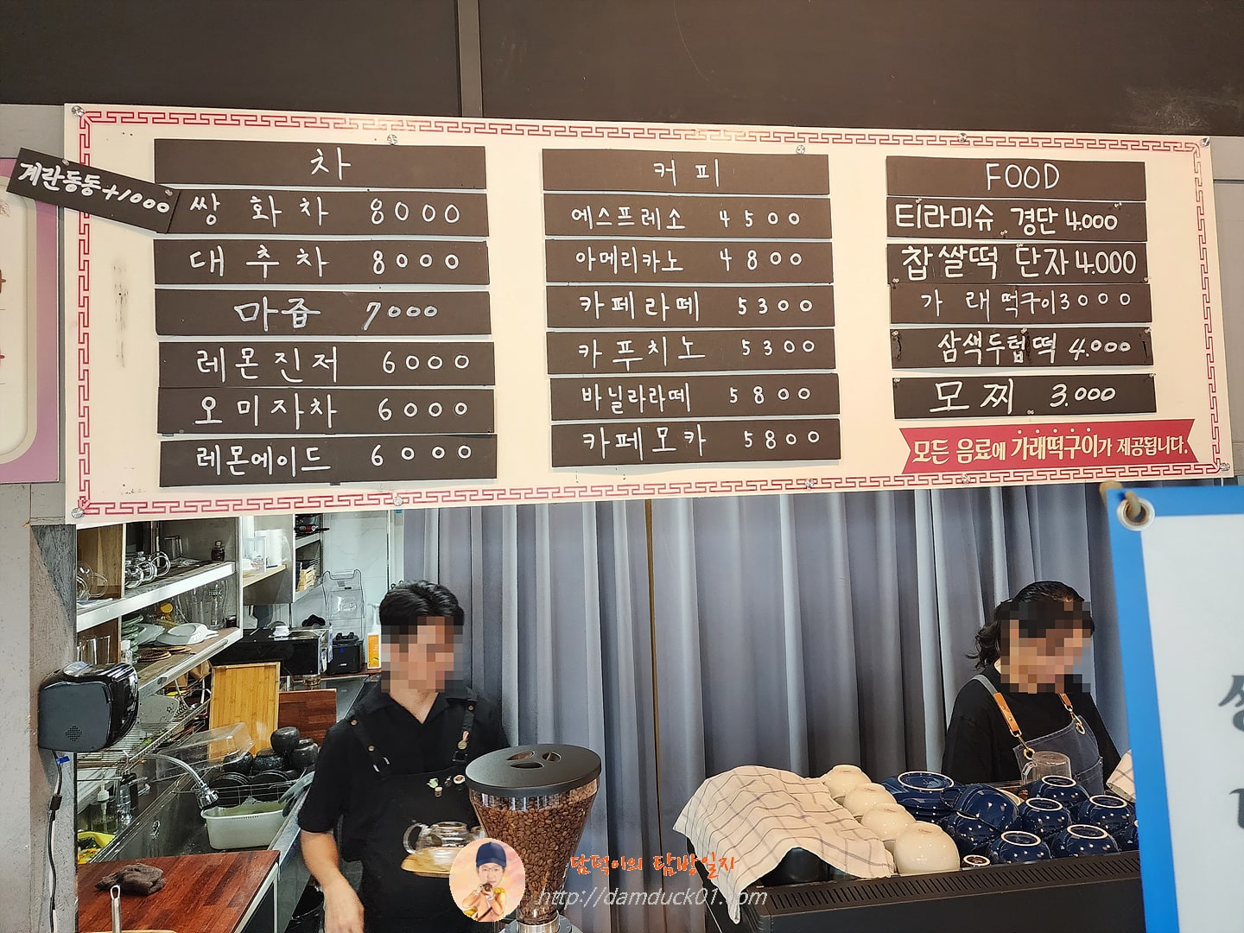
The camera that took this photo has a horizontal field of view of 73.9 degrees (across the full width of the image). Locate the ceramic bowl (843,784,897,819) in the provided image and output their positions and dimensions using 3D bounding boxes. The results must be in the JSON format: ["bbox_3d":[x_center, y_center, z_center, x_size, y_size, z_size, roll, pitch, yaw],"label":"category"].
[{"bbox_3d":[0.434,0.592,1.441,0.095,0.065,0.095,0,0,0],"label":"ceramic bowl"}]

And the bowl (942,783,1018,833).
[{"bbox_3d":[0.597,0.557,1.375,0.118,0.061,0.094,23,-12,0],"label":"bowl"}]

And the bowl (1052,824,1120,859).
[{"bbox_3d":[0.727,0.600,1.290,0.095,0.060,0.095,0,0,0],"label":"bowl"}]

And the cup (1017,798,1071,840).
[{"bbox_3d":[0.713,0.600,1.394,0.095,0.060,0.095,0,0,0],"label":"cup"}]

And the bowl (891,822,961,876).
[{"bbox_3d":[0.468,0.592,1.270,0.095,0.065,0.095,0,0,0],"label":"bowl"}]

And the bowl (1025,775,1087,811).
[{"bbox_3d":[0.791,0.600,1.495,0.095,0.060,0.095,0,0,0],"label":"bowl"}]

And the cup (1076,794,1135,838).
[{"bbox_3d":[0.828,0.600,1.405,0.095,0.060,0.095,0,0,0],"label":"cup"}]

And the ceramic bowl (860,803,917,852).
[{"bbox_3d":[0.438,0.592,1.350,0.095,0.065,0.095,0,0,0],"label":"ceramic bowl"}]

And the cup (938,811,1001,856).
[{"bbox_3d":[0.581,0.600,1.361,0.095,0.060,0.095,0,0,0],"label":"cup"}]

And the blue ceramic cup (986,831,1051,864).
[{"bbox_3d":[0.612,0.600,1.266,0.095,0.060,0.095,0,0,0],"label":"blue ceramic cup"}]

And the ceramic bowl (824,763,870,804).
[{"bbox_3d":[0.417,0.592,1.528,0.095,0.065,0.095,0,0,0],"label":"ceramic bowl"}]

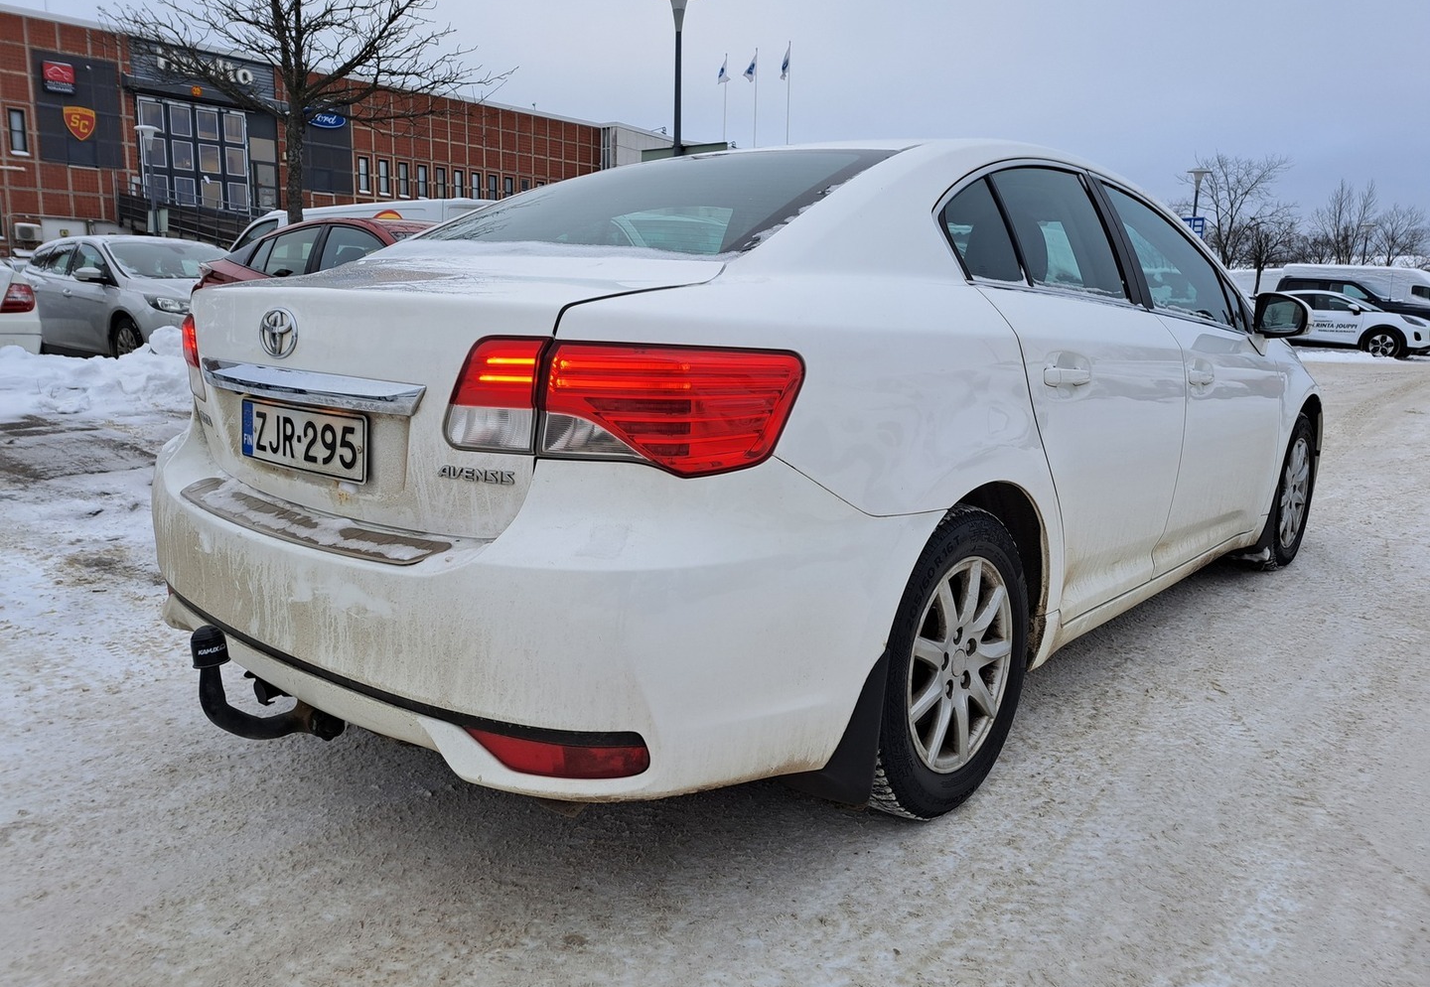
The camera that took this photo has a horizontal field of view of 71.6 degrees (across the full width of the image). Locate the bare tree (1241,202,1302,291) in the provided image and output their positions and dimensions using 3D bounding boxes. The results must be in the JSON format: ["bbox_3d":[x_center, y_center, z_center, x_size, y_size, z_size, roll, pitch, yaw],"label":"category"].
[{"bbox_3d":[15.122,-5.922,27.356,1.650,3.950,1.650,7,12,28],"label":"bare tree"}]

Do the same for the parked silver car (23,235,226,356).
[{"bbox_3d":[-6.650,-2.255,11.750,4.380,1.480,1.830,9,14,36],"label":"parked silver car"}]

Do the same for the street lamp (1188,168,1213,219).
[{"bbox_3d":[12.000,-5.730,25.028,0.600,4.750,0.600,6,11,24],"label":"street lamp"}]

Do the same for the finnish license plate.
[{"bbox_3d":[-0.748,-0.099,1.785,0.442,0.118,0.020,10,10,38],"label":"finnish license plate"}]

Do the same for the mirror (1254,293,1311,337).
[{"bbox_3d":[1.839,-0.580,3.216,0.130,0.150,0.190,-8,14,-40],"label":"mirror"}]

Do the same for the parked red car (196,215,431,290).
[{"bbox_3d":[-2.170,-1.331,7.569,4.550,1.470,1.810,10,14,38],"label":"parked red car"}]

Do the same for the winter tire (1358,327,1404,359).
[{"bbox_3d":[14.407,-3.200,21.400,0.670,0.670,0.220,4,11,12],"label":"winter tire"}]

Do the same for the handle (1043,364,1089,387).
[{"bbox_3d":[0.730,-0.244,2.055,0.040,0.042,0.215,10,14,40],"label":"handle"}]

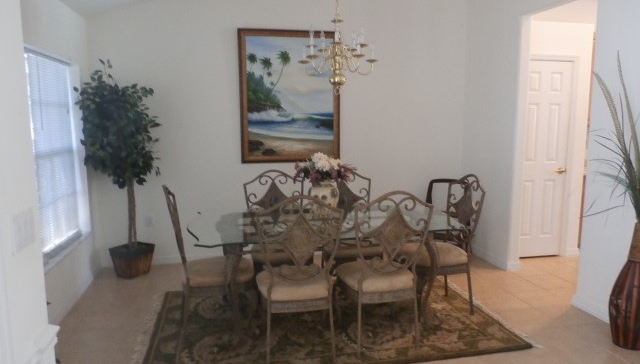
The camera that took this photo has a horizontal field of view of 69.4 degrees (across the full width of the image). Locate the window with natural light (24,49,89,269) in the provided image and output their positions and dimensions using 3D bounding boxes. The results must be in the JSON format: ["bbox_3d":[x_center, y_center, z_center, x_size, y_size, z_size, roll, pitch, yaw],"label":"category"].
[{"bbox_3d":[-2.084,-0.221,3.738,0.110,1.540,0.940,-2,8,-11],"label":"window with natural light"}]

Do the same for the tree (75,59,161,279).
[{"bbox_3d":[-1.792,-0.097,4.214,0.700,1.980,0.660,-2,8,-11],"label":"tree"}]

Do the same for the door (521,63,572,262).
[{"bbox_3d":[2.268,-0.213,4.809,0.620,2.030,0.050,-2,8,-11],"label":"door"}]

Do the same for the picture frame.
[{"bbox_3d":[-0.288,-0.856,4.699,1.030,1.310,0.050,-2,8,-11],"label":"picture frame"}]

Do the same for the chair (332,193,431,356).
[{"bbox_3d":[0.395,0.532,3.039,0.500,1.040,0.580,-2,8,-14],"label":"chair"}]

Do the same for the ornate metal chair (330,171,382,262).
[{"bbox_3d":[0.244,0.441,3.737,0.500,1.040,0.580,-2,8,-11],"label":"ornate metal chair"}]

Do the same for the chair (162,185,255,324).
[{"bbox_3d":[-0.763,0.512,3.209,0.580,1.040,0.500,-3,8,-18],"label":"chair"}]

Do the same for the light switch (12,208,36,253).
[{"bbox_3d":[-0.931,0.149,1.471,0.014,0.117,0.148,-2,8,-11],"label":"light switch"}]

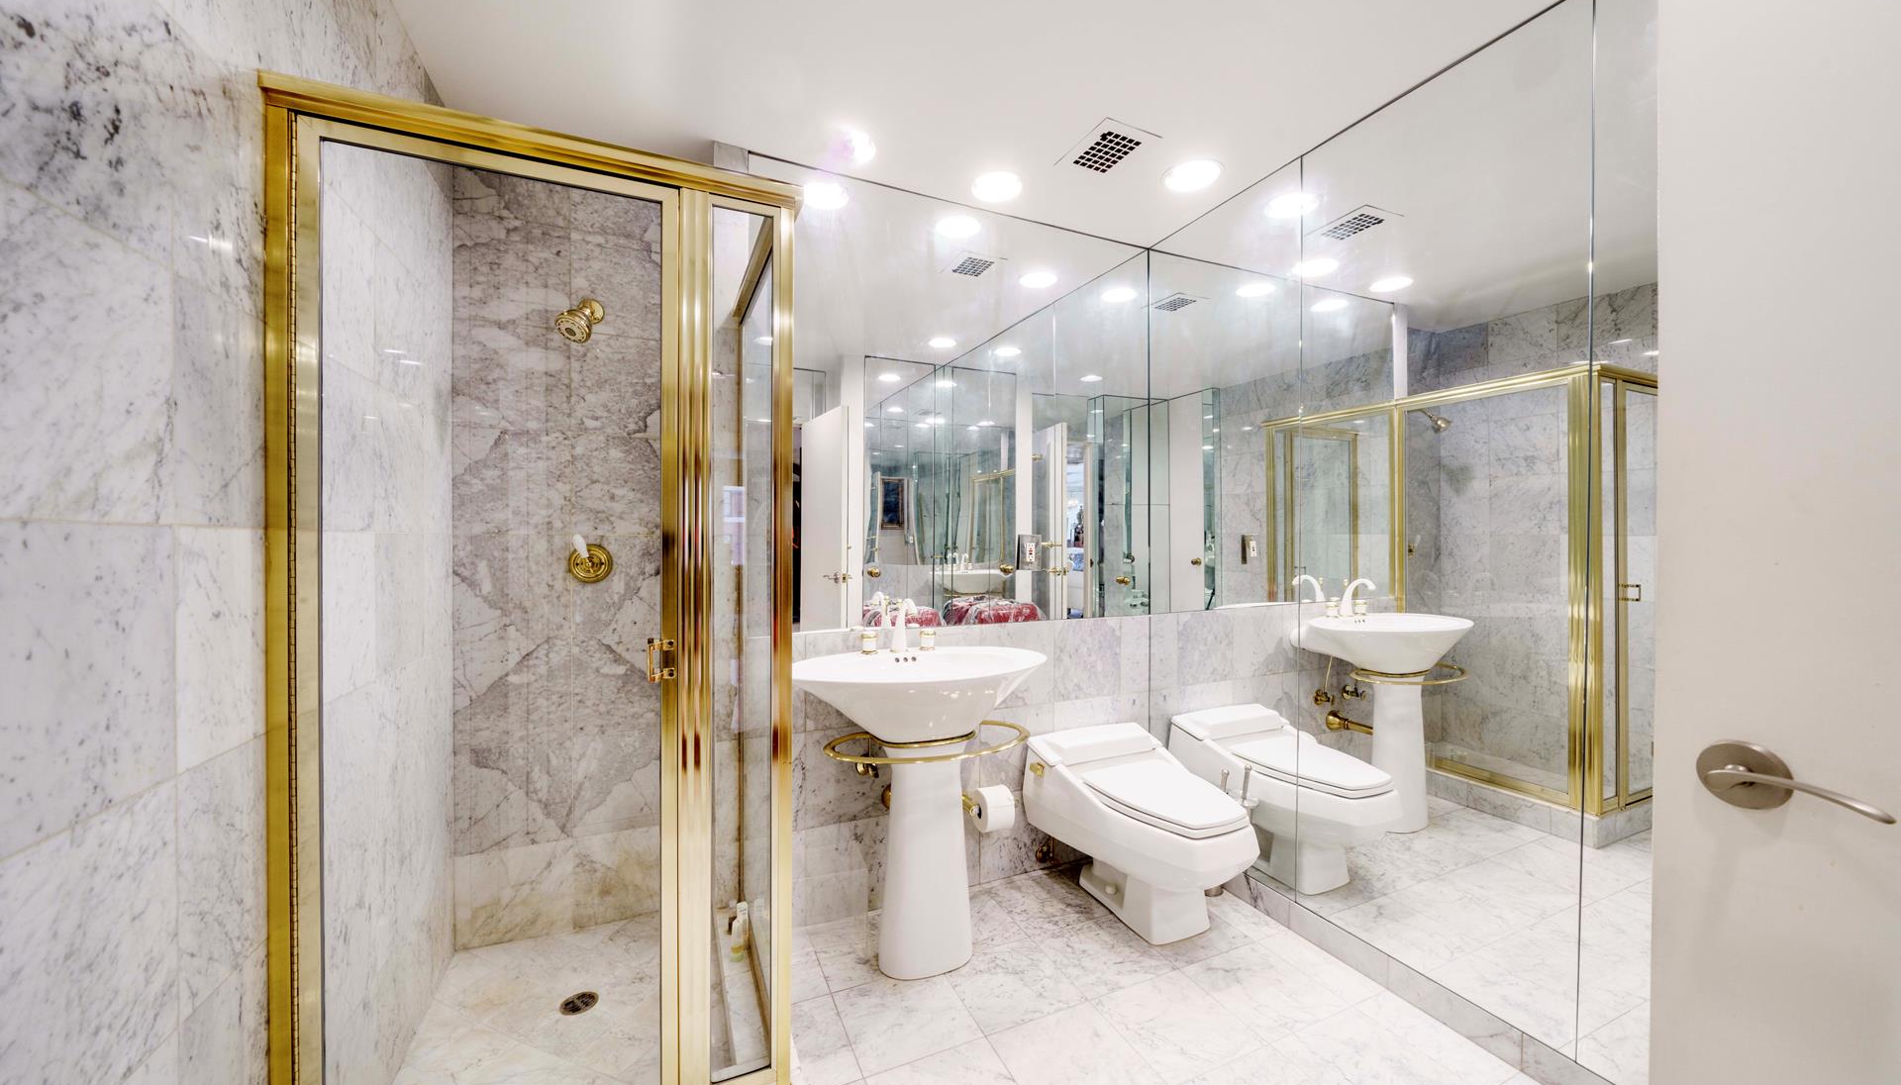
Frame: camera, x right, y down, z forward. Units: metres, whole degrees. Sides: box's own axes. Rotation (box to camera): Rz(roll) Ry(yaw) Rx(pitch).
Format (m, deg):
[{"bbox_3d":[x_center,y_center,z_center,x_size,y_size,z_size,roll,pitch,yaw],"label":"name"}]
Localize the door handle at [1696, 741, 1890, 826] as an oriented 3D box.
[{"bbox_3d":[0.824,0.245,0.626,0.056,0.069,0.142,0,1,-20],"label":"door handle"}]

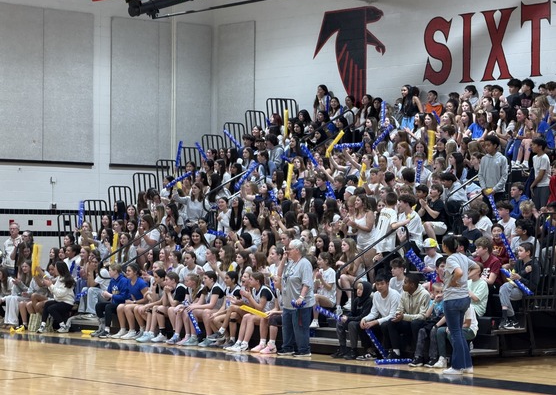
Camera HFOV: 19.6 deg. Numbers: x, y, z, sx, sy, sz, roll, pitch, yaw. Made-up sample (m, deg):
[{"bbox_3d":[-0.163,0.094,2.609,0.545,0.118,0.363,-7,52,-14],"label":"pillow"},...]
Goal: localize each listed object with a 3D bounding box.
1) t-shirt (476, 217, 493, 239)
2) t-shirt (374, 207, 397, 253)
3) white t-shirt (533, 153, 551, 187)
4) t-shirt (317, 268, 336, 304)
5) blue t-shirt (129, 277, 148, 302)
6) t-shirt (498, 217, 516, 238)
[{"bbox_3d":[3.093,0.508,24.000,0.290,0.480,0.400,1,-2,-28],"label":"t-shirt"},{"bbox_3d":[1.600,0.496,23.800,0.300,0.680,0.440,2,-2,-43],"label":"t-shirt"},{"bbox_3d":[3.904,-0.393,23.800,0.260,0.520,0.400,1,-2,-28],"label":"white t-shirt"},{"bbox_3d":[0.716,1.306,23.700,0.280,0.540,0.400,1,-2,-32],"label":"t-shirt"},{"bbox_3d":[-2.293,1.520,26.400,0.280,0.460,0.410,2,-2,-40],"label":"blue t-shirt"},{"bbox_3d":[3.386,0.502,23.700,0.270,0.480,0.400,2,-2,-40],"label":"t-shirt"}]

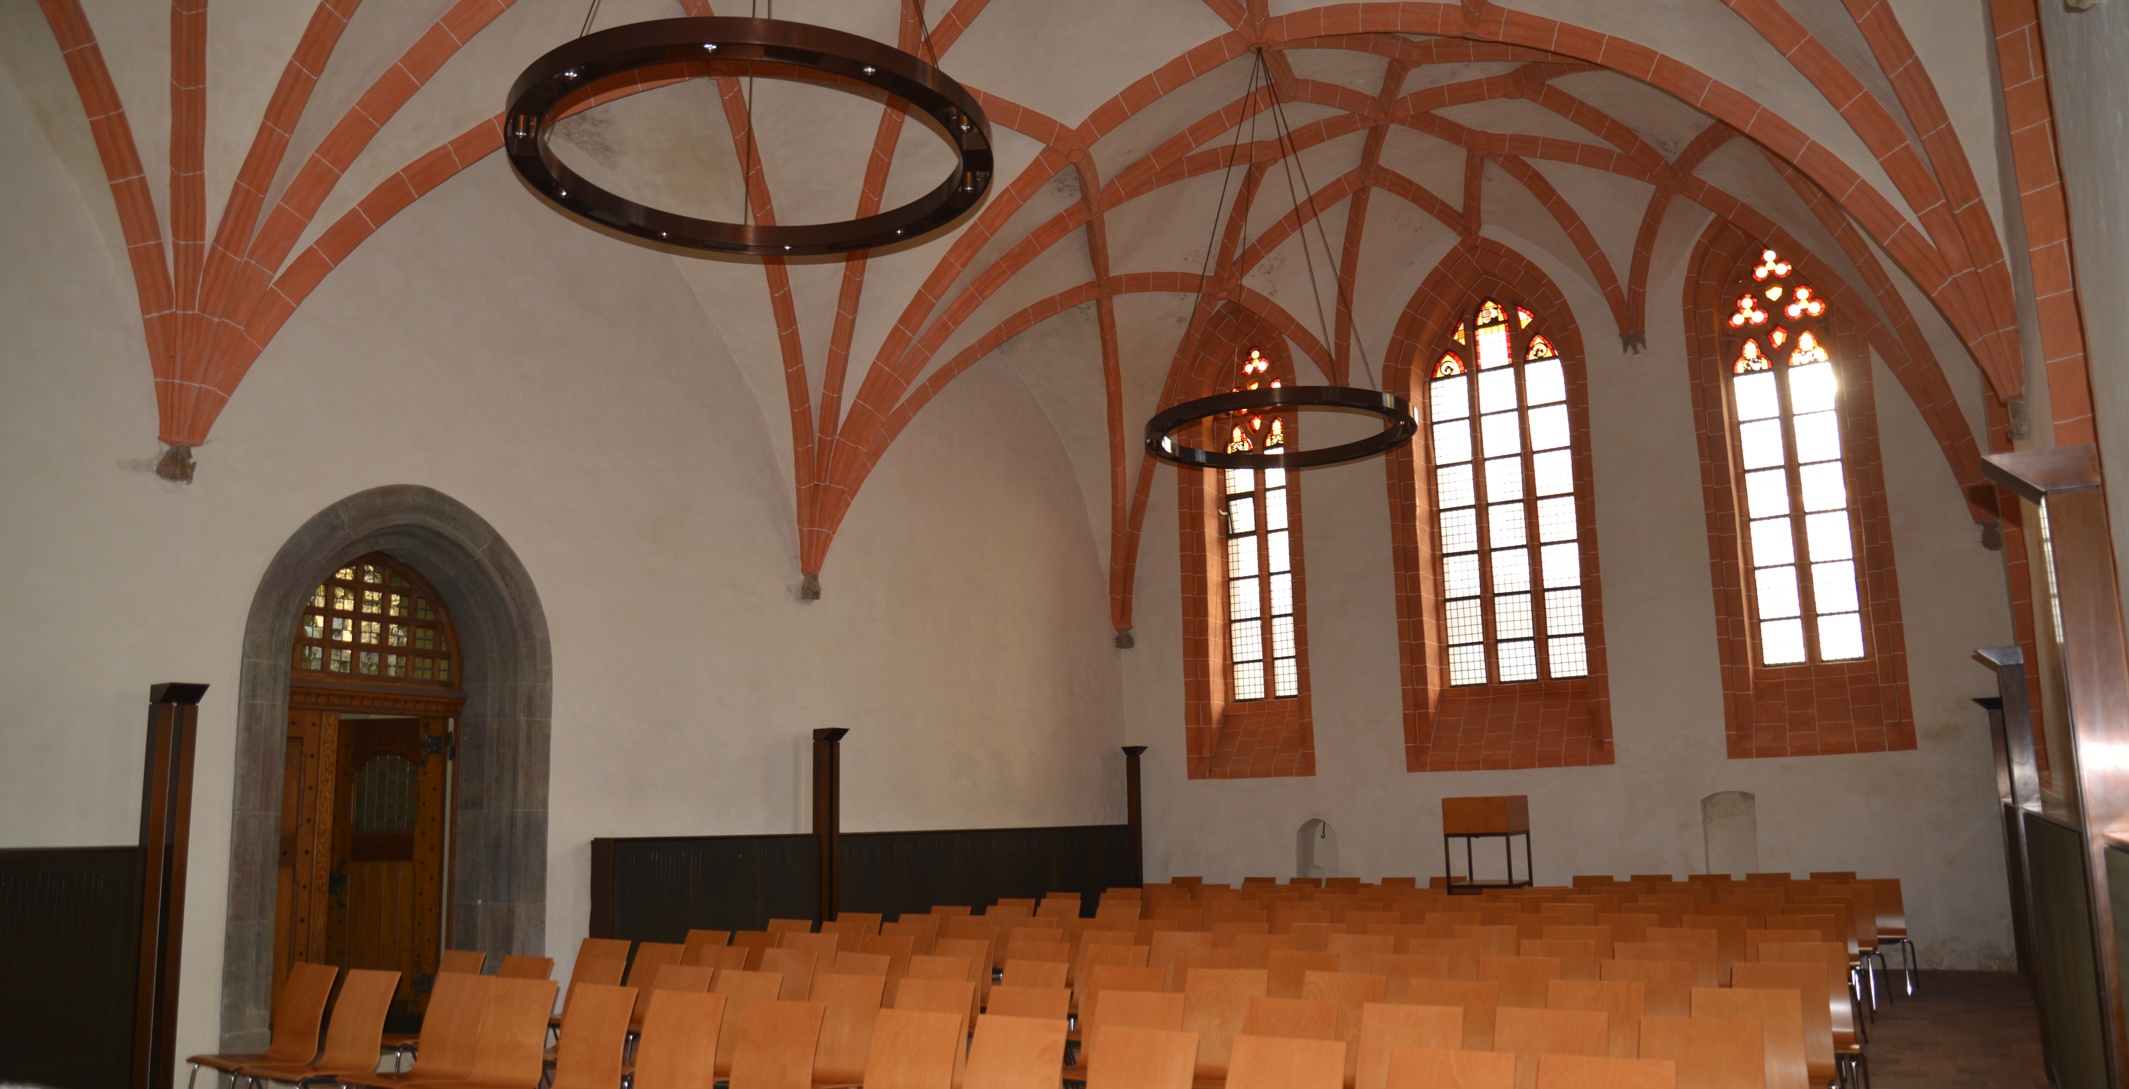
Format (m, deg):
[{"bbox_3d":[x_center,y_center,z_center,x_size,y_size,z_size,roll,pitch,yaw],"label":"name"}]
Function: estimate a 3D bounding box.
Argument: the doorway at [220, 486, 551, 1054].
[{"bbox_3d":[-4.566,1.528,9.630,0.500,3.860,2.270,-8,-12,31],"label":"doorway"}]

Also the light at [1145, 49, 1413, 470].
[{"bbox_3d":[1.658,-2.465,11.441,2.091,3.308,2.091,-1,-11,0],"label":"light"}]

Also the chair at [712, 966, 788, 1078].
[{"bbox_3d":[-1.619,2.429,6.497,0.490,0.855,0.550,-8,-13,32],"label":"chair"}]

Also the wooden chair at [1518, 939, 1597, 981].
[{"bbox_3d":[2.502,2.502,7.298,0.490,0.855,0.550,-8,-13,33],"label":"wooden chair"}]

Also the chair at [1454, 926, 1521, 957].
[{"bbox_3d":[2.325,2.607,8.004,0.475,0.845,0.565,-8,-12,32],"label":"chair"}]

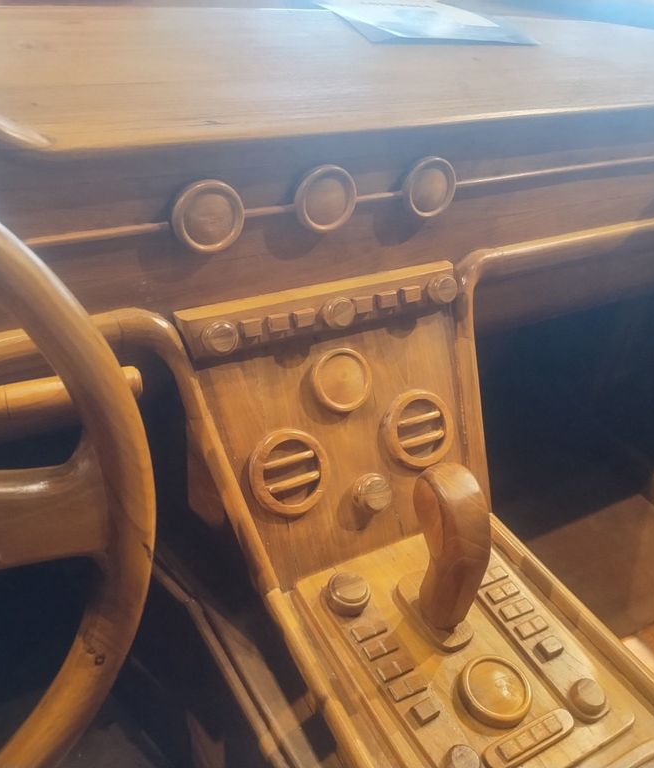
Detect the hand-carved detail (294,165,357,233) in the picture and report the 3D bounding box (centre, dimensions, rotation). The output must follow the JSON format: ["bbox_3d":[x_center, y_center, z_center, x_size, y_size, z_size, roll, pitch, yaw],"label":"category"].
[{"bbox_3d":[-0.001,-0.145,0.580,0.049,0.049,0.014,-15,29,-28],"label":"hand-carved detail"}]

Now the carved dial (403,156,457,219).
[{"bbox_3d":[0.088,-0.168,0.629,0.049,0.049,0.014,-15,29,-28],"label":"carved dial"}]

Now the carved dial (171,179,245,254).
[{"bbox_3d":[-0.085,-0.121,0.535,0.051,0.051,0.014,-15,29,-28],"label":"carved dial"}]

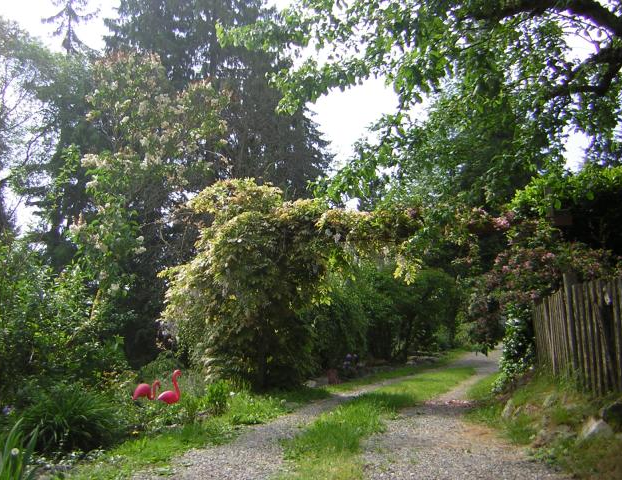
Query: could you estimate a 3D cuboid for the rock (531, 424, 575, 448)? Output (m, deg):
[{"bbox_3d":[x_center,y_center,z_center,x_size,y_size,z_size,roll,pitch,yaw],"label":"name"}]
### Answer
[{"bbox_3d":[2.532,2.052,6.950,0.430,0.250,0.320,-2,-8,12],"label":"rock"}]

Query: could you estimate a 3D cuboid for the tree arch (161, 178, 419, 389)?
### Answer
[{"bbox_3d":[-0.407,0.863,13.200,4.800,4.000,2.600,-2,-8,18],"label":"tree arch"}]

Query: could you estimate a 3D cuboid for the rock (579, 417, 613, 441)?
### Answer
[{"bbox_3d":[2.917,1.926,6.800,0.330,0.240,0.280,-2,-8,12],"label":"rock"}]

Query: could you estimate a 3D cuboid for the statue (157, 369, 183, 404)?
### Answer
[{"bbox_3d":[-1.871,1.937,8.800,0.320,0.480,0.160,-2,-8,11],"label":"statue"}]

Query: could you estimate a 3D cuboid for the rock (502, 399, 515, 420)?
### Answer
[{"bbox_3d":[2.552,2.190,8.600,0.180,0.270,0.180,-2,-8,12],"label":"rock"}]

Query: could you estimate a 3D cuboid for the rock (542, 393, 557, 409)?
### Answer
[{"bbox_3d":[2.938,1.977,8.200,0.190,0.190,0.160,-2,-8,12],"label":"rock"}]

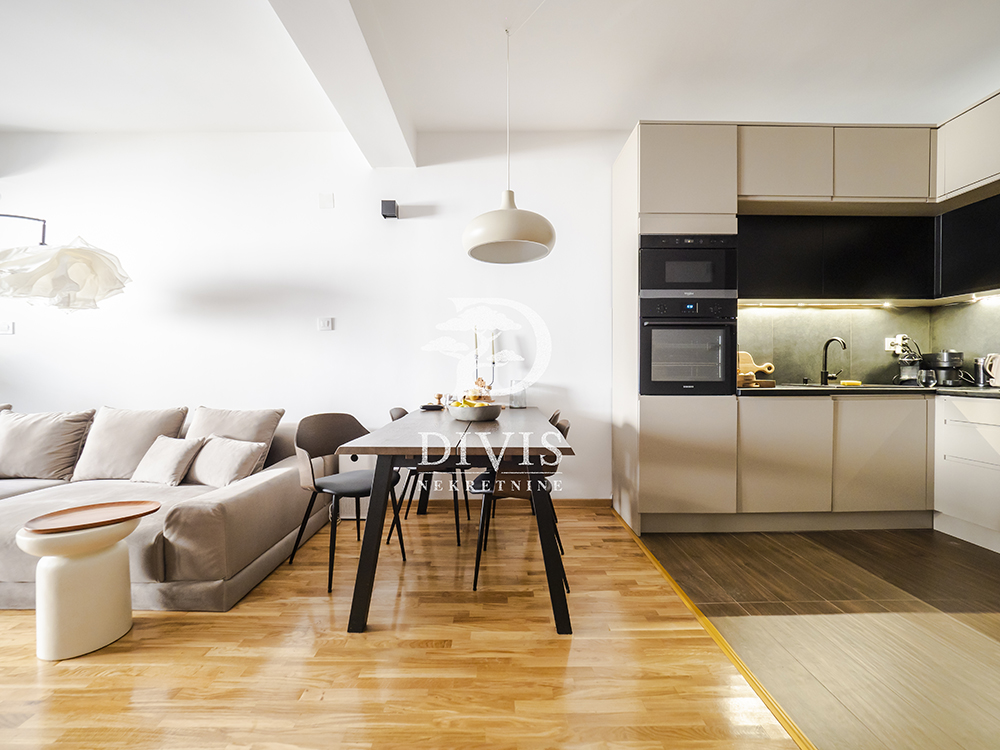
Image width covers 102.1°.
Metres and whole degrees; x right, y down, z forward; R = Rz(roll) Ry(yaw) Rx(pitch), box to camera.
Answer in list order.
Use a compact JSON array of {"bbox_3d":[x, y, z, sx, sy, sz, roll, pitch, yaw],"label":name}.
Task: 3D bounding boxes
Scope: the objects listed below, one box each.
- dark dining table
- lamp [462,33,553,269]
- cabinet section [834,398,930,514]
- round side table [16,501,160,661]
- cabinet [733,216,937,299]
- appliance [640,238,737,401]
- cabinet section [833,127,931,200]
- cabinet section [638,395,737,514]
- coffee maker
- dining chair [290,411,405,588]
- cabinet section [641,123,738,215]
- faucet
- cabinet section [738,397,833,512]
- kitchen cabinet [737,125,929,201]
[{"bbox_3d":[-0.148,0.621,2.215,0.870,0.745,1.600,0,0,0],"label":"dark dining table"},{"bbox_3d":[0.044,-1.212,2.111,0.490,1.153,0.490,0,1,-1],"label":"lamp"},{"bbox_3d":[2.357,0.488,2.778,0.601,0.716,0.530,0,1,-1],"label":"cabinet section"},{"bbox_3d":[-1.530,0.749,1.515,0.370,0.450,0.370,0,0,0],"label":"round side table"},{"bbox_3d":[2.197,-0.792,2.875,1.492,0.558,0.306,0,1,-1],"label":"cabinet"},{"bbox_3d":[1.133,-0.363,2.718,0.597,0.981,0.540,0,0,-2],"label":"appliance"},{"bbox_3d":[2.352,-1.304,2.761,0.601,0.468,0.530,0,1,-1],"label":"cabinet section"},{"bbox_3d":[1.133,0.481,2.723,0.600,0.720,0.550,0,0,-2],"label":"cabinet section"},{"bbox_3d":[3.000,-0.042,2.750,0.180,0.240,0.250,0,0,36],"label":"coffee maker"},{"bbox_3d":[-0.795,0.589,2.105,0.510,0.770,0.480,0,0,41],"label":"dining chair"},{"bbox_3d":[1.133,-1.244,2.723,0.600,0.557,0.550,0,0,-2],"label":"cabinet section"},{"bbox_3d":[2.389,-0.093,2.845,0.125,0.344,0.205,0,1,-1],"label":"faucet"},{"bbox_3d":[1.757,0.489,2.765,0.600,0.716,0.530,0,1,-1],"label":"cabinet section"},{"bbox_3d":[2.052,-1.303,2.755,1.201,0.468,0.530,0,1,-1],"label":"kitchen cabinet"}]

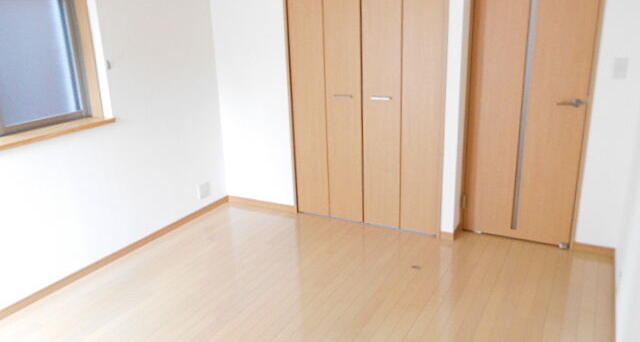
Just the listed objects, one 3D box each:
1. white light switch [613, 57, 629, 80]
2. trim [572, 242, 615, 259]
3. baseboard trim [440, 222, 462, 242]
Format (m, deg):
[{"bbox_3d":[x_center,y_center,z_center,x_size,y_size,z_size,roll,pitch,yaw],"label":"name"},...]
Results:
[{"bbox_3d":[1.773,-0.604,2.837,0.070,0.121,0.010,8,20,29],"label":"white light switch"},{"bbox_3d":[1.820,0.529,3.190,0.240,0.062,0.015,7,20,29],"label":"trim"},{"bbox_3d":[0.959,0.457,3.532,0.102,0.062,0.167,7,20,29],"label":"baseboard trim"}]

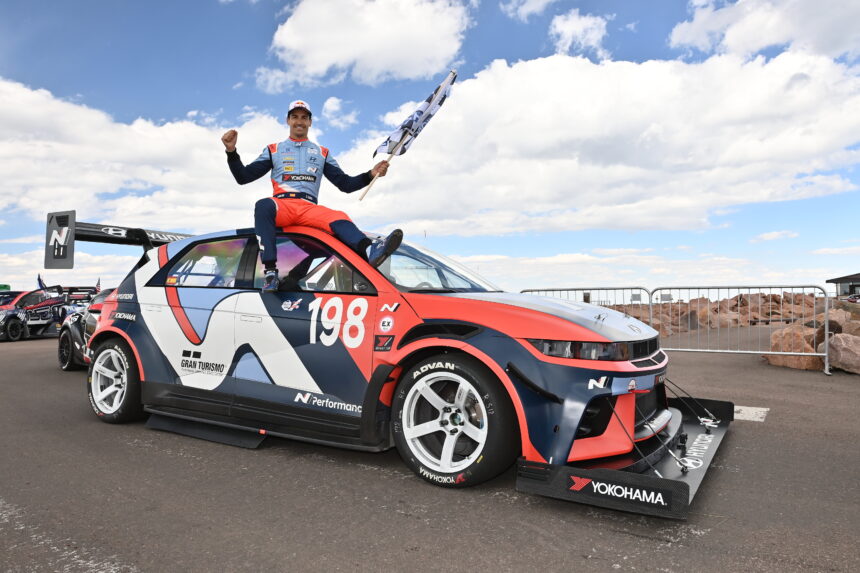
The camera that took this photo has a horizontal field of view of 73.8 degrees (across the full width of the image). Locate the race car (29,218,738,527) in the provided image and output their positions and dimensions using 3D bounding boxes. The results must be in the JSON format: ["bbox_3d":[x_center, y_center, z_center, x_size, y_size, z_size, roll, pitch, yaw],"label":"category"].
[{"bbox_3d":[-0.676,0.192,4.490,5.225,1.720,2.030,-1,-2,32],"label":"race car"}]

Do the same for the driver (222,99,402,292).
[{"bbox_3d":[-0.820,-0.645,3.820,1.270,1.370,0.780,0,-2,-6],"label":"driver"}]

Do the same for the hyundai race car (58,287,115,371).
[{"bbox_3d":[-3.950,0.560,8.500,4.500,1.460,1.920,-2,-2,41],"label":"hyundai race car"}]

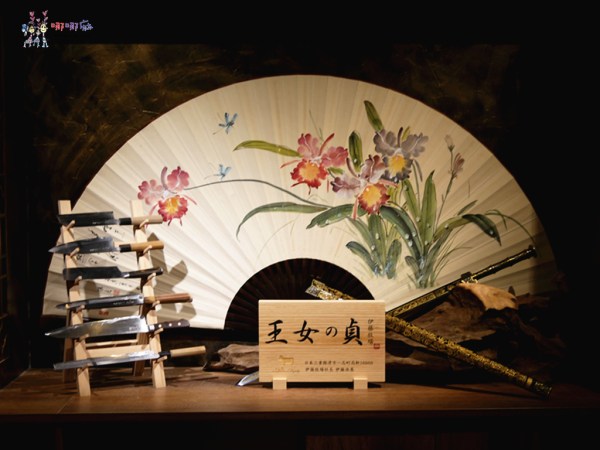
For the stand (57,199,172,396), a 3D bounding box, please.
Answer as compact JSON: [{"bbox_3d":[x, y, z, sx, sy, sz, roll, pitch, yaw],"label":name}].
[{"bbox_3d":[-0.492,0.180,2.379,0.226,0.485,0.233,0,0,-29],"label":"stand"}]

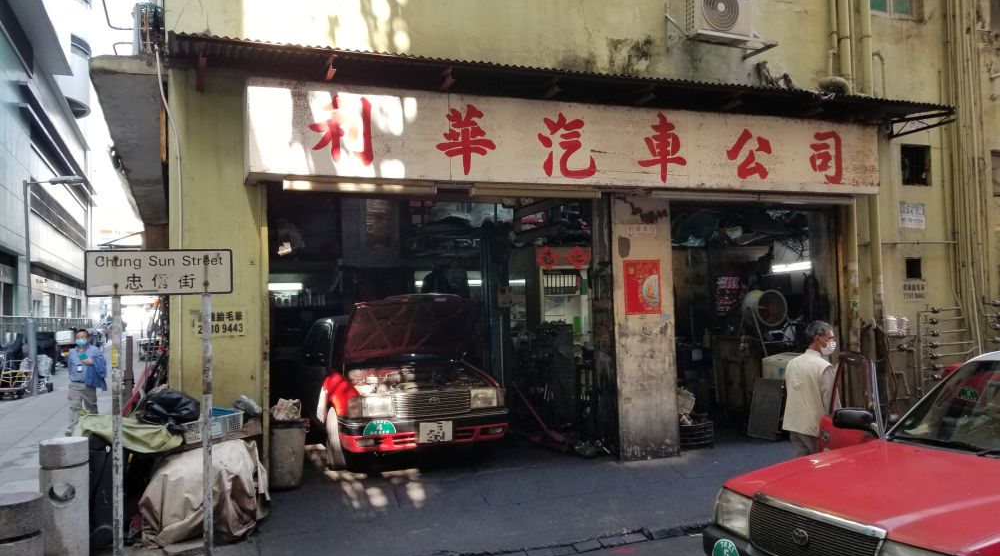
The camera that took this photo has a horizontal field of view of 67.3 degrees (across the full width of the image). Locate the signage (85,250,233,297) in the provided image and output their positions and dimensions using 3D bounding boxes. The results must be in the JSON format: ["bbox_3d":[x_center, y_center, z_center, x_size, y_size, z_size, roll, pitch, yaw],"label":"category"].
[{"bbox_3d":[-2.292,-0.030,5.070,0.910,0.305,0.030,-1,-3,-20],"label":"signage"}]

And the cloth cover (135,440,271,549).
[{"bbox_3d":[-2.225,1.617,5.782,0.880,0.680,0.550,-1,-3,-20],"label":"cloth cover"}]

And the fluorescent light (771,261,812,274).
[{"bbox_3d":[3.956,-0.142,10.261,0.100,0.110,0.733,-1,-2,-20],"label":"fluorescent light"}]

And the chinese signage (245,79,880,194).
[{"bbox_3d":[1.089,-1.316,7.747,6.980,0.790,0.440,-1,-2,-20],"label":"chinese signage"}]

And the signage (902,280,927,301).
[{"bbox_3d":[4.828,0.145,8.737,0.345,0.230,0.010,-1,-3,-20],"label":"signage"}]

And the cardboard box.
[{"bbox_3d":[3.543,1.126,9.234,0.440,0.260,0.420,0,-2,-41],"label":"cardboard box"}]

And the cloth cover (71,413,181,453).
[{"bbox_3d":[-2.844,1.198,5.750,0.720,0.220,0.500,-1,-3,-20],"label":"cloth cover"}]

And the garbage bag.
[{"bbox_3d":[-2.646,1.067,6.050,0.450,0.340,0.400,-1,-2,-20],"label":"garbage bag"}]

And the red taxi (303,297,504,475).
[{"bbox_3d":[-1.537,1.196,9.218,1.700,1.600,4.690,0,-3,-23],"label":"red taxi"}]

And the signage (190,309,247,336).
[{"bbox_3d":[-2.487,0.393,6.631,0.455,0.235,0.015,-1,-2,-20],"label":"signage"}]

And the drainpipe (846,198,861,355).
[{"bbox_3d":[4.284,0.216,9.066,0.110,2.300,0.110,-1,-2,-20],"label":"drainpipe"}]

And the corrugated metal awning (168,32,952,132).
[{"bbox_3d":[1.181,-1.889,7.602,8.260,0.230,0.900,-1,-2,-20],"label":"corrugated metal awning"}]

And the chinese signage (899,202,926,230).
[{"bbox_3d":[4.825,-0.731,8.785,0.410,0.310,0.020,-1,-3,-20],"label":"chinese signage"}]

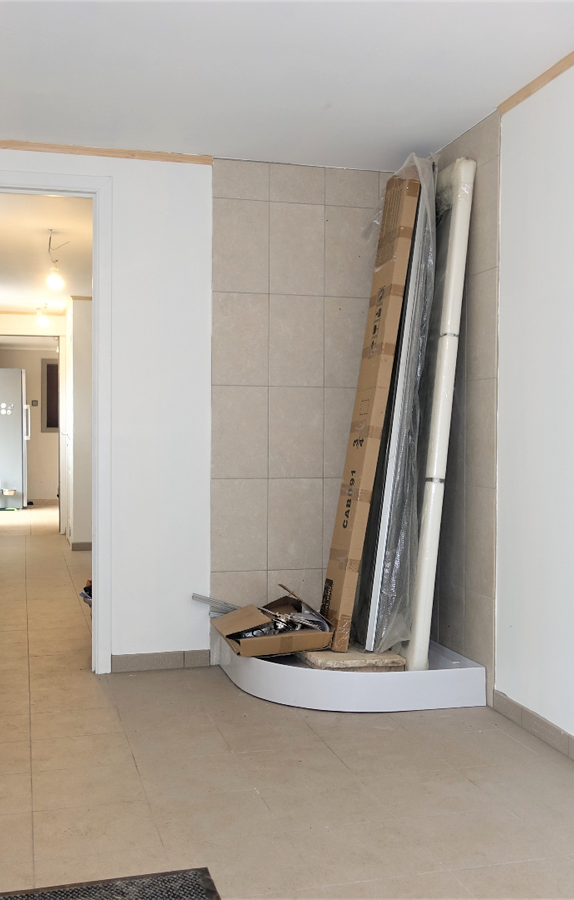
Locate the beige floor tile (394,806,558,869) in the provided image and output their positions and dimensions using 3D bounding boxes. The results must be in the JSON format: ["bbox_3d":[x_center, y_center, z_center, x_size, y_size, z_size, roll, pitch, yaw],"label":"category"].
[{"bbox_3d":[0.484,0.982,2.278,0.302,0.010,0.302,0,1,-16],"label":"beige floor tile"}]

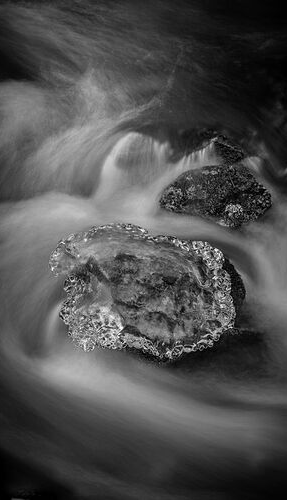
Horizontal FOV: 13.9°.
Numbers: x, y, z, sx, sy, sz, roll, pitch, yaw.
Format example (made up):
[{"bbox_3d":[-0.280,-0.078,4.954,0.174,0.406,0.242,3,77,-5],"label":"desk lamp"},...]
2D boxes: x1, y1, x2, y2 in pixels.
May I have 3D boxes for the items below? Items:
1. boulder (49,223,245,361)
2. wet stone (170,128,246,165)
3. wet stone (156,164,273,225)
[{"bbox_3d":[0.010,0.108,2.998,0.480,0.170,0.370,0,42,0],"label":"boulder"},{"bbox_3d":[0.182,-0.291,3.353,0.210,0.090,0.130,0,42,0],"label":"wet stone"},{"bbox_3d":[0.198,-0.147,3.241,0.300,0.130,0.190,-3,42,-4],"label":"wet stone"}]

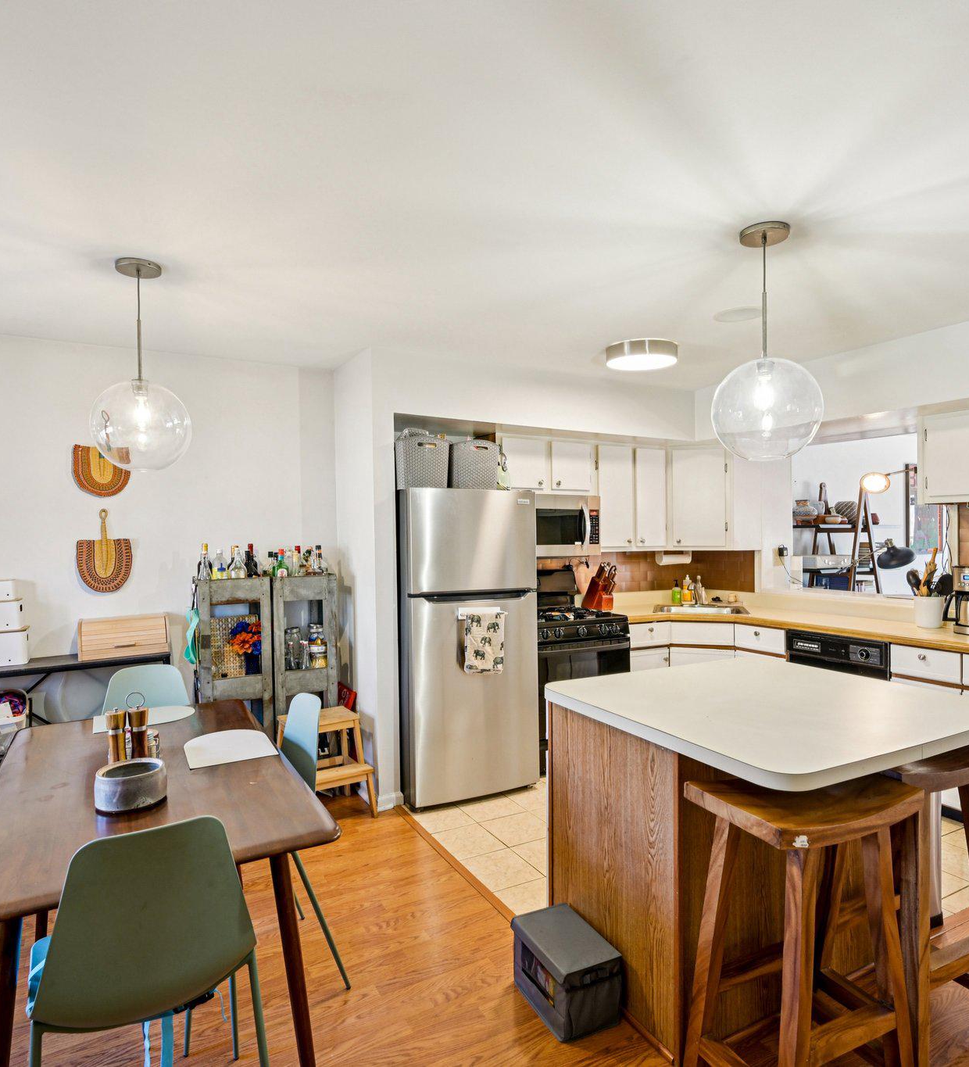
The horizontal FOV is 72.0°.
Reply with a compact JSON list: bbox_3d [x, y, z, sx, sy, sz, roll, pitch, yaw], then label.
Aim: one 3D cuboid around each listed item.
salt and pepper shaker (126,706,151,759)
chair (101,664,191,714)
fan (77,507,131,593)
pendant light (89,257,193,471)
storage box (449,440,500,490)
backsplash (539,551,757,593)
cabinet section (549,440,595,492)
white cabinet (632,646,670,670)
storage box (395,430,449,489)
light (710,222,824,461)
[{"bbox_3d":[-1.030,0.611,1.977,0.060,0.205,0.060,0,0,-28],"label":"salt and pepper shaker"},{"bbox_3d":[-1.383,1.020,2.751,0.480,0.870,0.530,-1,0,-28],"label":"chair"},{"bbox_3d":[-1.935,0.090,3.404,0.250,0.430,0.030,0,0,-28],"label":"fan"},{"bbox_3d":[-1.223,-0.595,2.373,0.320,0.743,0.320,0,0,-28],"label":"pendant light"},{"bbox_3d":[-0.114,-0.382,3.864,0.295,0.290,0.330,-1,0,-28],"label":"storage box"},{"bbox_3d":[1.114,0.284,4.812,1.750,0.310,0.540,0,0,-28],"label":"backsplash"},{"bbox_3d":[0.505,-0.444,4.543,0.352,0.332,0.312,0,0,-29],"label":"cabinet section"},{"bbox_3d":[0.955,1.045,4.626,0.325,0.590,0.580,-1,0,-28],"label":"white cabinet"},{"bbox_3d":[-0.379,-0.369,3.725,0.260,0.275,0.310,0,0,-28],"label":"storage box"},{"bbox_3d":[0.908,-0.610,2.149,0.336,0.720,0.336,-1,0,-28],"label":"light"}]

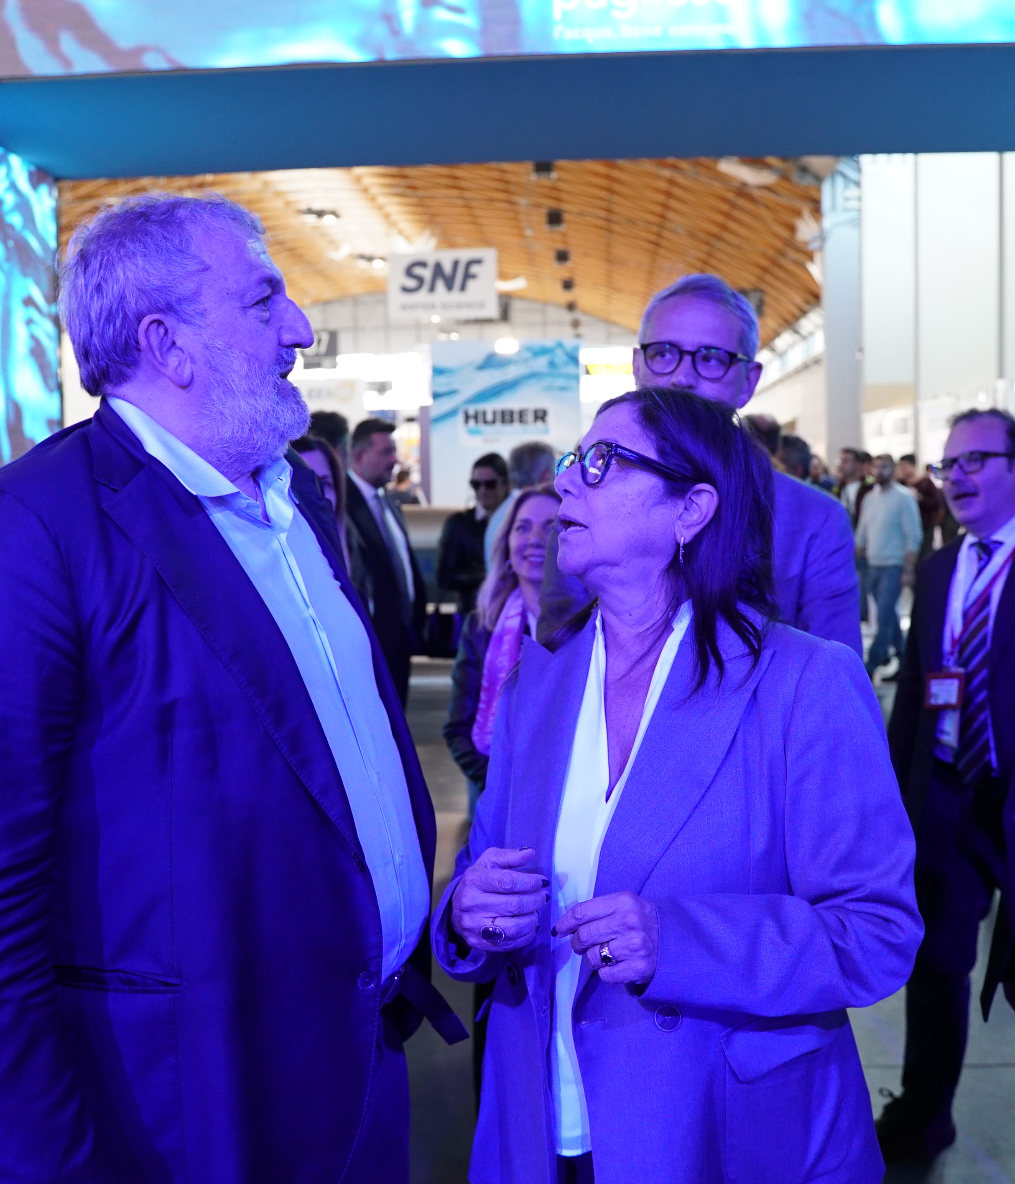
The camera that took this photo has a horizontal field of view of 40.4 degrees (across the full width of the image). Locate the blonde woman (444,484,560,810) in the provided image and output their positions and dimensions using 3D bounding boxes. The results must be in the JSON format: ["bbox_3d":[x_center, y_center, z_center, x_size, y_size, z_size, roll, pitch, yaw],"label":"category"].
[{"bbox_3d":[0.078,0.542,3.189,0.500,1.579,0.380,-3,5,-25],"label":"blonde woman"}]

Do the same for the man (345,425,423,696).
[{"bbox_3d":[-0.479,0.245,5.419,0.400,1.850,0.540,3,5,38],"label":"man"}]

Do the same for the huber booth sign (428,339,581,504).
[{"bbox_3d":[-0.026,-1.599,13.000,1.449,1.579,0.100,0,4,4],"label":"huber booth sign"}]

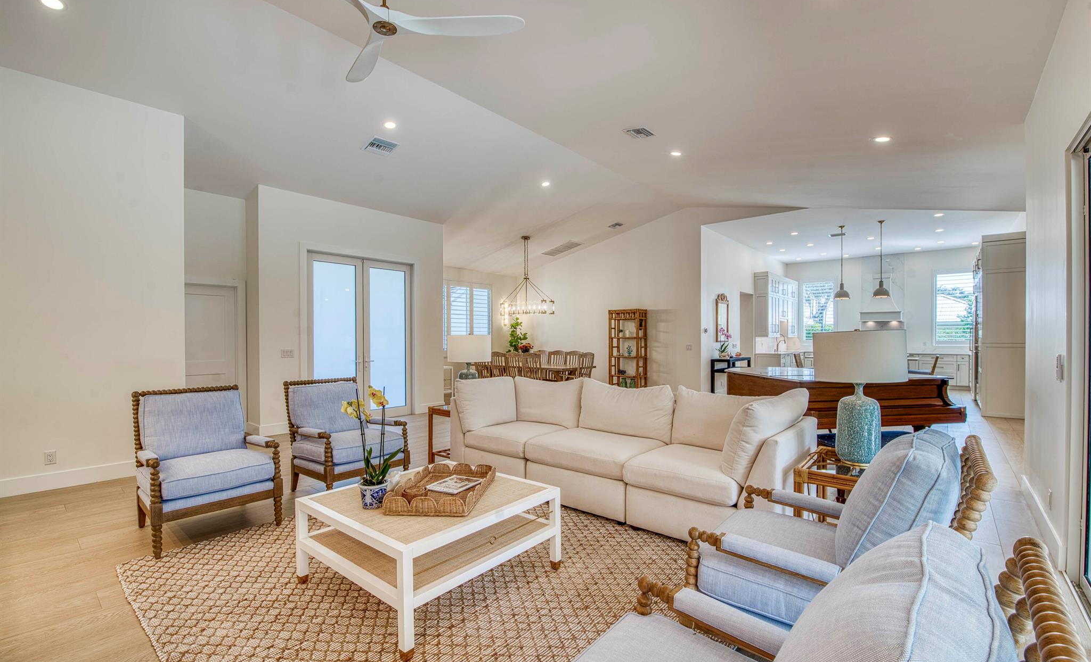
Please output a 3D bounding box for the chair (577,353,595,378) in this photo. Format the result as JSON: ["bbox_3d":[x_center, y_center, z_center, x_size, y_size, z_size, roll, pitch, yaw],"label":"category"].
[{"bbox_3d":[0.561,0.916,8.248,0.560,1.040,0.480,-1,0,39],"label":"chair"}]

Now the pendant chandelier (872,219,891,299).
[{"bbox_3d":[5.878,-1.260,7.956,0.250,1.372,0.250,-1,0,39],"label":"pendant chandelier"}]

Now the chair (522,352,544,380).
[{"bbox_3d":[-0.083,0.920,8.381,0.480,1.040,0.560,-1,0,39],"label":"chair"}]

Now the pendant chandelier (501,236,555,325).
[{"bbox_3d":[-0.370,-1.110,9.120,1.250,1.600,0.320,0,0,41],"label":"pendant chandelier"}]

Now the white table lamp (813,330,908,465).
[{"bbox_3d":[1.911,0.387,2.794,0.480,0.812,0.480,-1,0,34],"label":"white table lamp"}]

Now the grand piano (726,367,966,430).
[{"bbox_3d":[2.630,0.900,4.250,1.480,1.000,1.450,0,0,-11],"label":"grand piano"}]

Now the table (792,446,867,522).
[{"bbox_3d":[1.920,1.110,2.800,0.560,0.580,0.650,0,0,41],"label":"table"}]

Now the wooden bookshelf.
[{"bbox_3d":[1.735,0.480,9.540,0.700,1.840,0.380,0,0,41],"label":"wooden bookshelf"}]

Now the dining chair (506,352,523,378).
[{"bbox_3d":[-0.400,0.900,8.550,0.470,1.000,0.550,0,0,41],"label":"dining chair"}]

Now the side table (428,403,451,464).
[{"bbox_3d":[-0.873,1.124,4.956,0.500,0.610,0.580,-1,0,39],"label":"side table"}]

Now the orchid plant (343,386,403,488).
[{"bbox_3d":[-0.920,0.555,2.410,0.299,0.555,0.230,0,0,-21],"label":"orchid plant"}]

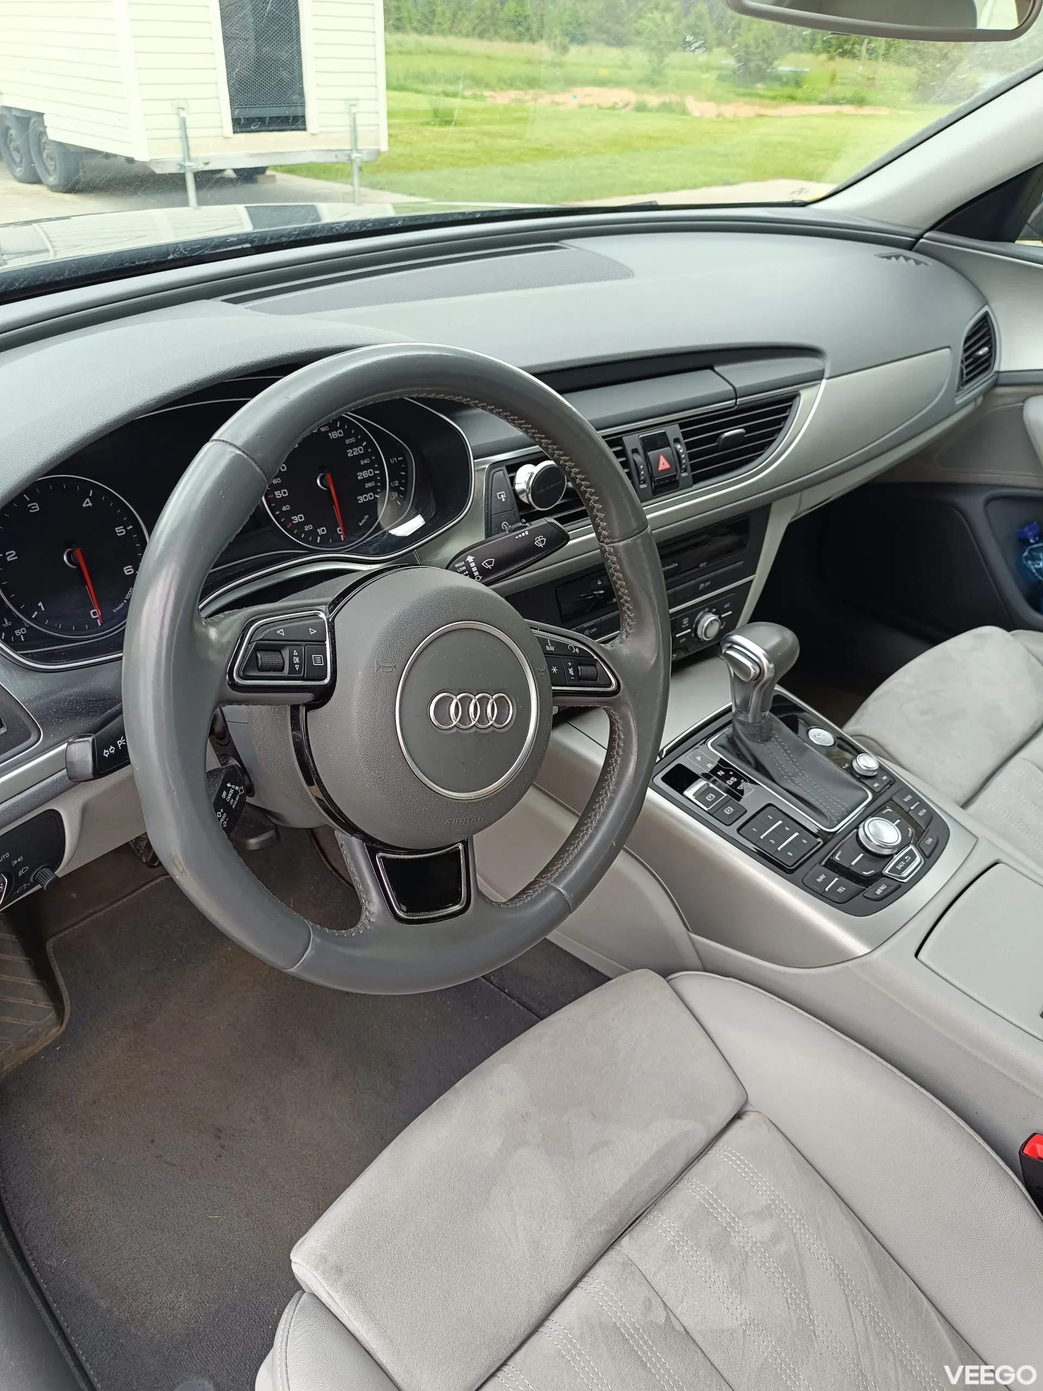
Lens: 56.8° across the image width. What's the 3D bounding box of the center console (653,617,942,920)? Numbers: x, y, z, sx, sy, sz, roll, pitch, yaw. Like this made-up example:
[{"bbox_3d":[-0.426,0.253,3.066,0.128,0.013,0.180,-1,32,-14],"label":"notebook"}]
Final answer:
[{"bbox_3d":[0.273,0.054,0.846,0.210,0.130,0.242,-26,53,-36],"label":"center console"}]

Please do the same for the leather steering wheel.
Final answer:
[{"bbox_3d":[-0.059,-0.014,0.589,0.375,0.375,0.100,1,4,-41],"label":"leather steering wheel"}]

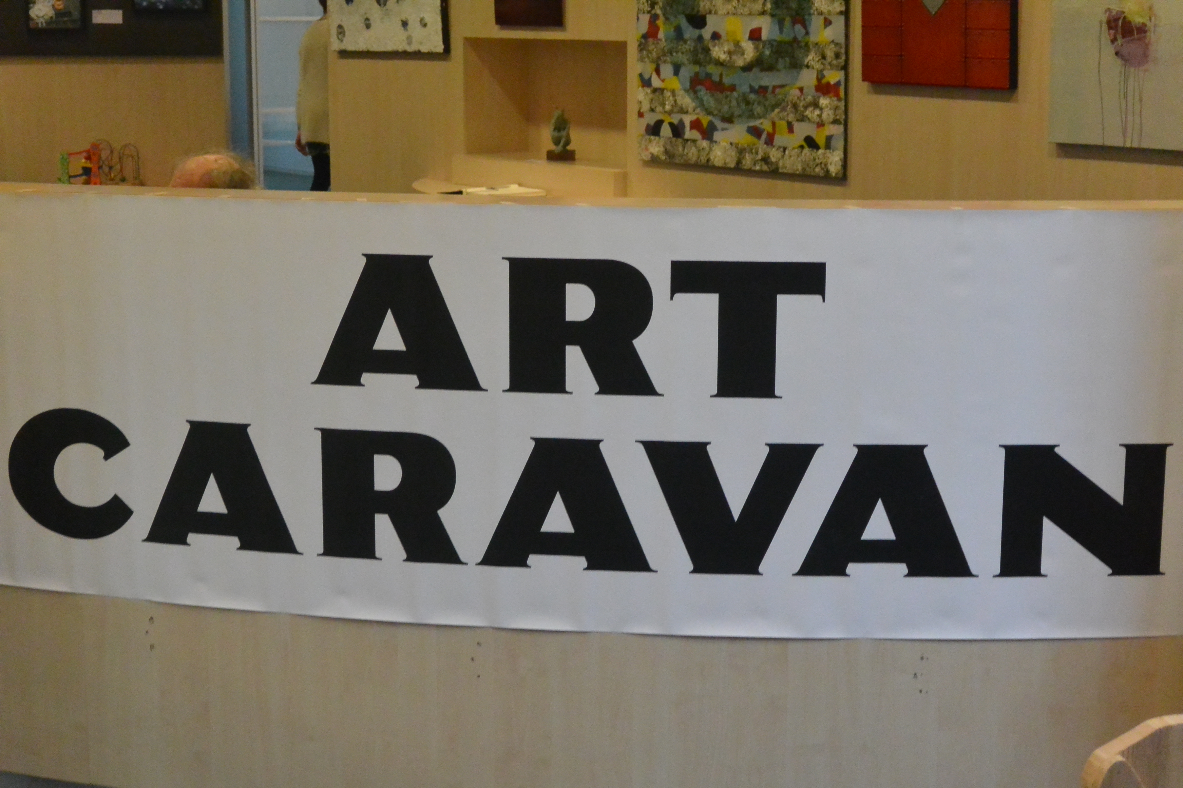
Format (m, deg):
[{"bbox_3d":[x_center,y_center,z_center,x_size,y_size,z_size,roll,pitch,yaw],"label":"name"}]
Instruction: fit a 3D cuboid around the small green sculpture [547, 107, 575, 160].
[{"bbox_3d":[-0.112,-0.945,7.300,0.104,0.186,0.085,0,11,2],"label":"small green sculpture"}]

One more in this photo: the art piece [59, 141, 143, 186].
[{"bbox_3d":[-1.835,-0.861,7.500,0.300,0.172,0.200,0,11,0],"label":"art piece"}]

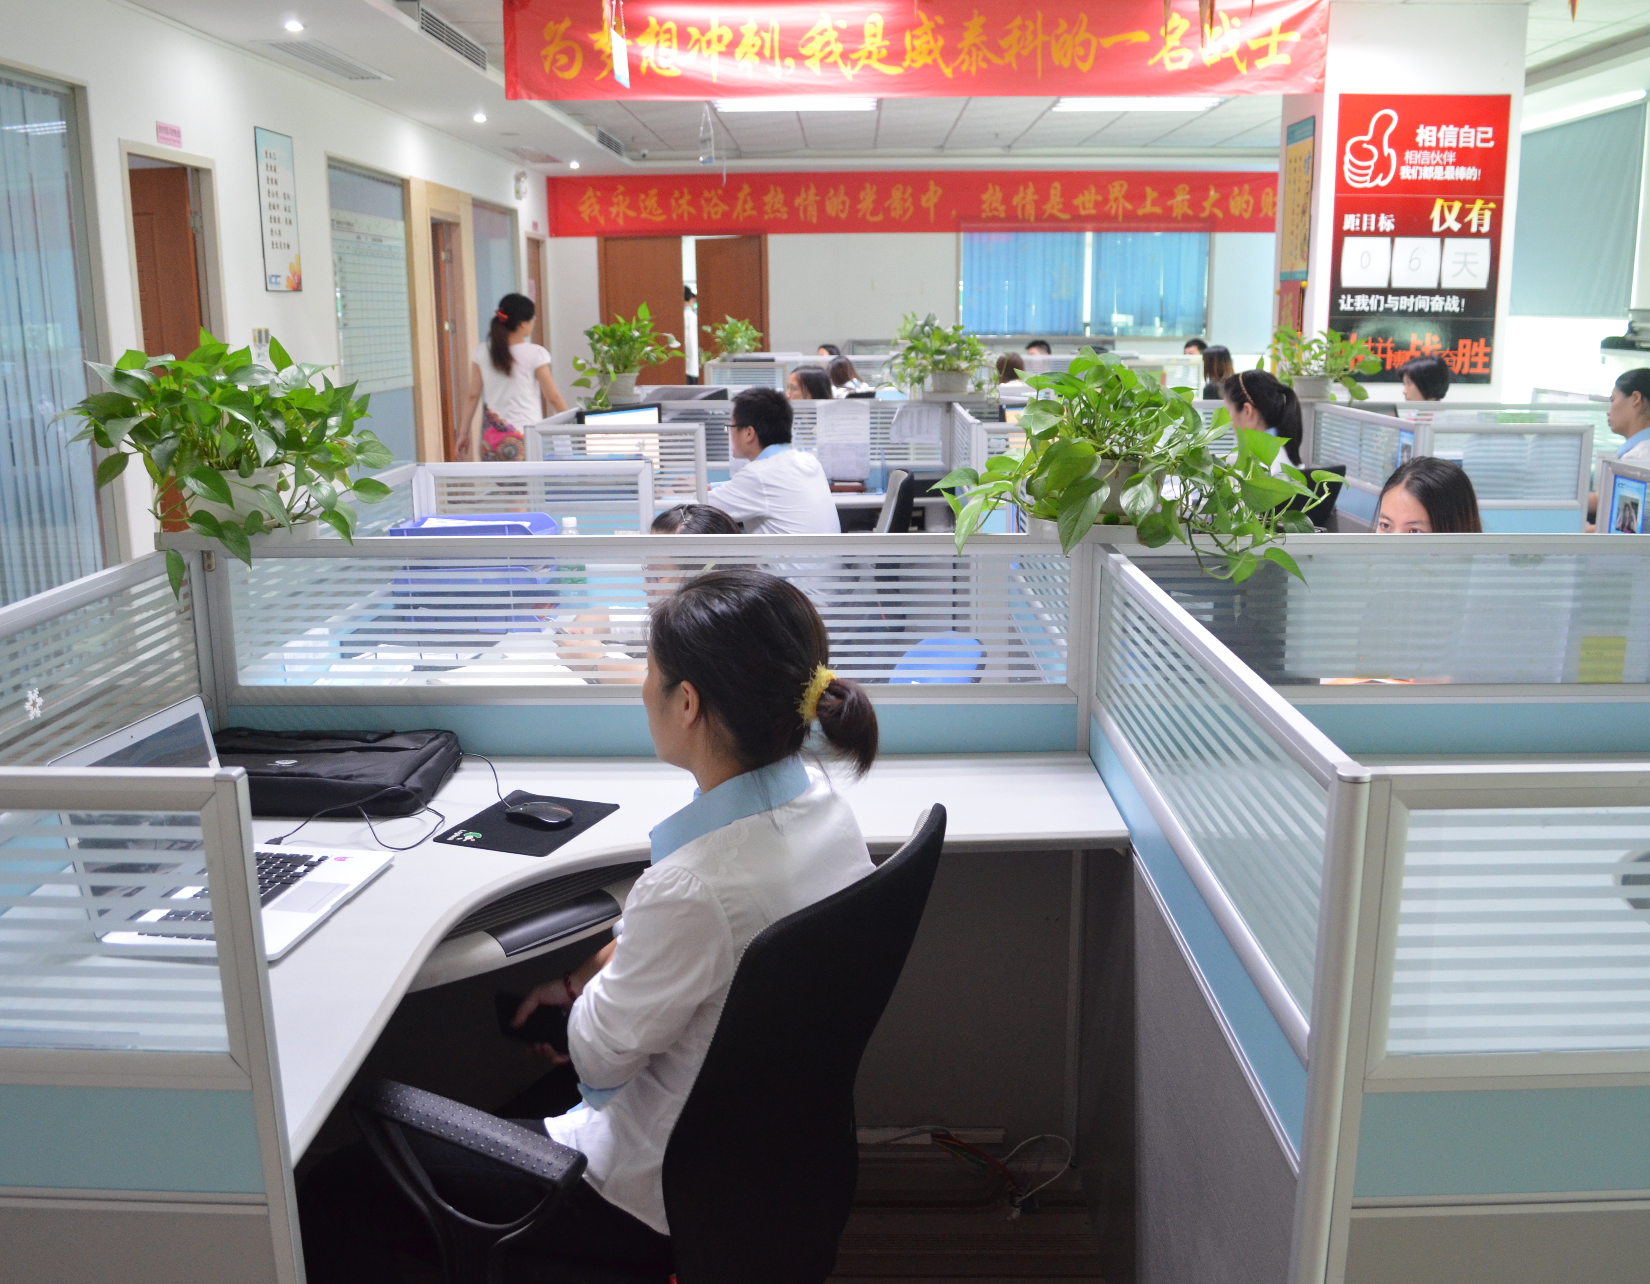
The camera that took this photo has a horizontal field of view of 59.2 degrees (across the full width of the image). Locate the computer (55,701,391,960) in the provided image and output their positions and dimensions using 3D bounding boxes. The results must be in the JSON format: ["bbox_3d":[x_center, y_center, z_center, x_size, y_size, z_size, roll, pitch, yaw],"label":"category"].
[{"bbox_3d":[-0.730,0.222,1.799,0.269,0.234,0.315,2,13,9],"label":"computer"}]

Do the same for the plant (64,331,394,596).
[{"bbox_3d":[-0.974,-0.288,2.374,0.501,0.416,0.440,0,13,0],"label":"plant"}]

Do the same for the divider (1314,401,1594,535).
[{"bbox_3d":[2.046,-0.216,5.023,0.580,1.150,1.000,0,13,1],"label":"divider"}]

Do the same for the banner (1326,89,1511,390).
[{"bbox_3d":[2.548,-1.712,6.218,0.720,1.210,0.020,0,13,1],"label":"banner"}]

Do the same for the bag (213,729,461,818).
[{"bbox_3d":[-0.785,0.192,2.268,0.410,0.085,0.280,0,13,1],"label":"bag"}]

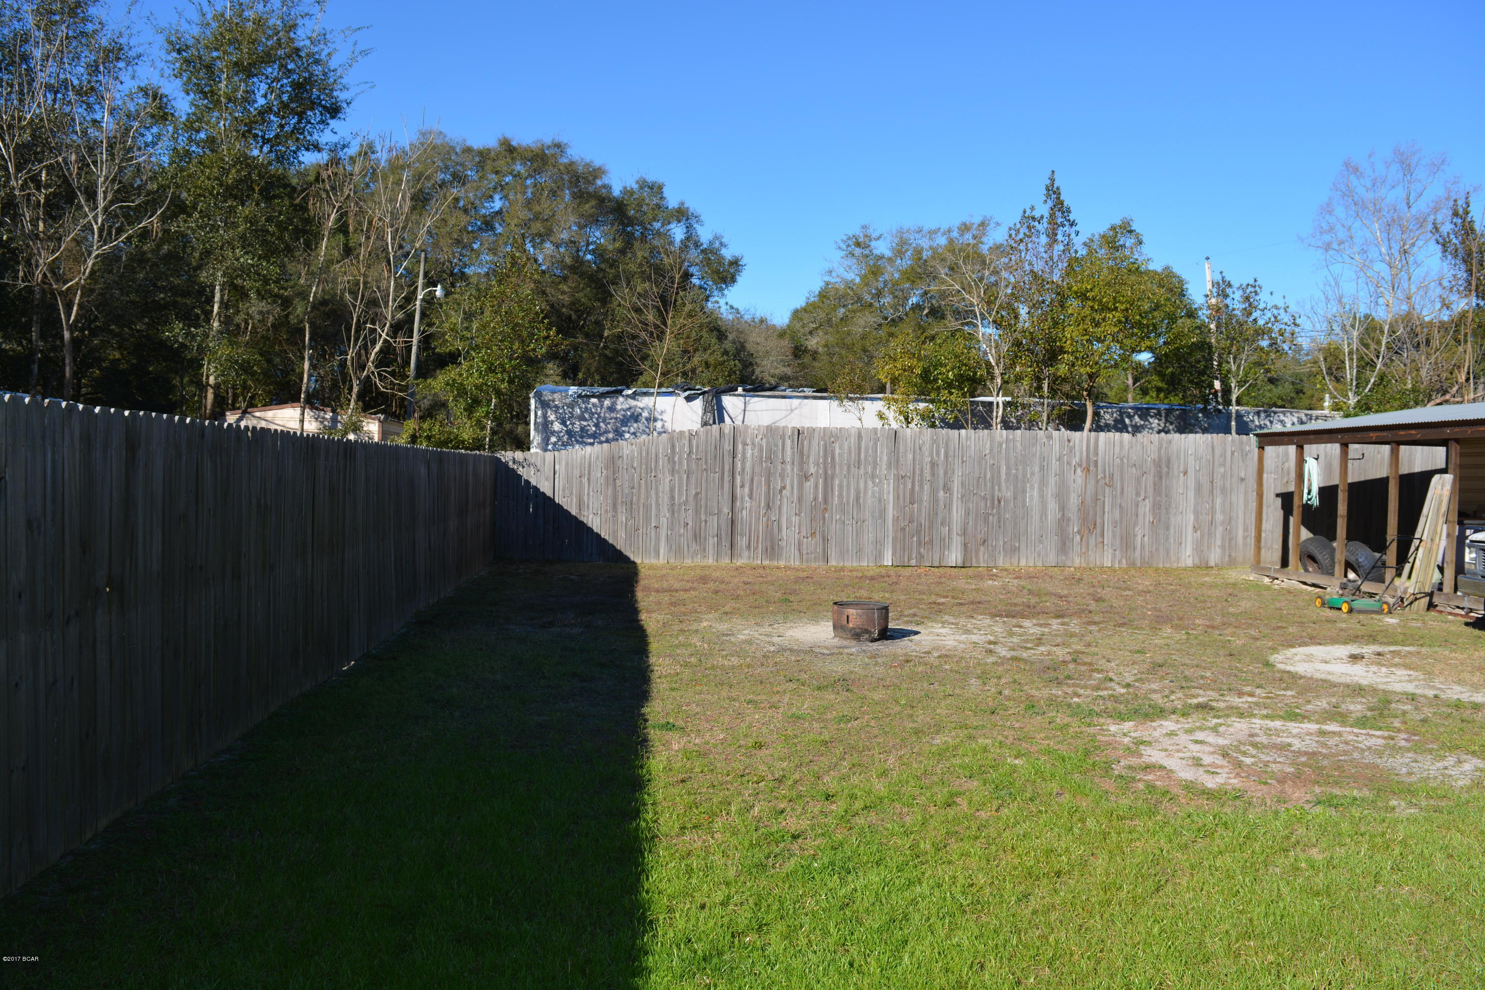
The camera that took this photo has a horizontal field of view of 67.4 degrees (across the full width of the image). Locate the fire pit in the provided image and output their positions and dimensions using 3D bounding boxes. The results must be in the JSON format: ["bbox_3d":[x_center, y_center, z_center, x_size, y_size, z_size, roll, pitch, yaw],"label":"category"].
[{"bbox_3d":[1.159,1.225,10.850,0.545,0.320,0.545,1,1,0],"label":"fire pit"}]

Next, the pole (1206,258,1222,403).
[{"bbox_3d":[17.714,-3.903,41.395,0.280,9.840,0.280,-5,1,0],"label":"pole"}]

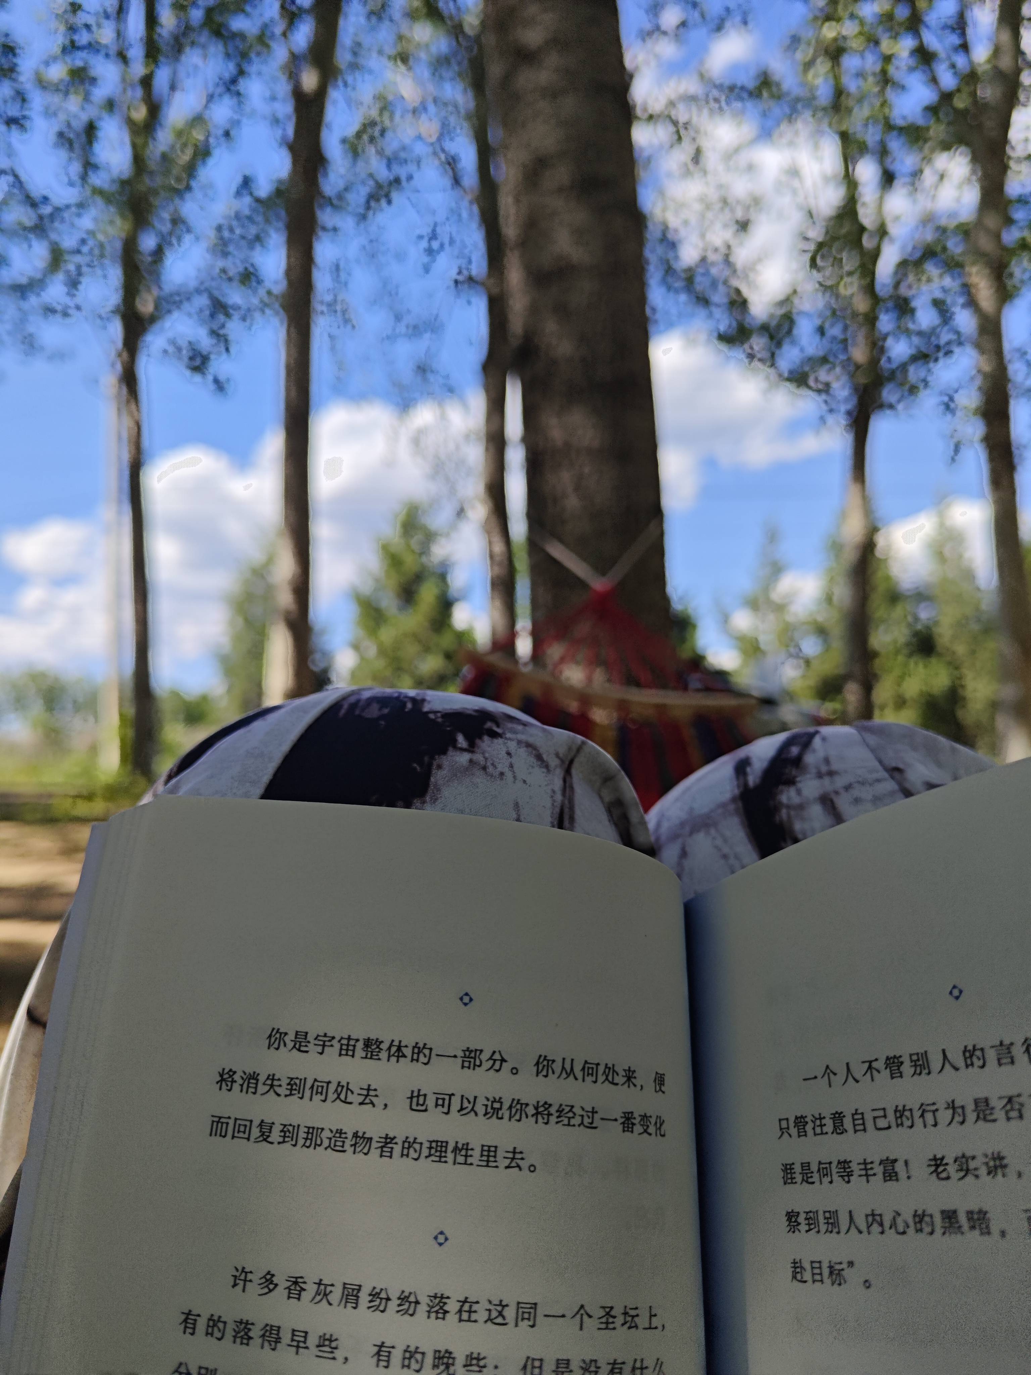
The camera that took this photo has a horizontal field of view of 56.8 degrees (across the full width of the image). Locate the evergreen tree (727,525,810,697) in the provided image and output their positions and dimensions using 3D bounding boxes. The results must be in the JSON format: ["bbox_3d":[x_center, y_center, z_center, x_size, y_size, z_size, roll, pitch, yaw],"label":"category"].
[{"bbox_3d":[5.300,-0.750,20.000,2.100,5.200,2.100,-1,-3,0],"label":"evergreen tree"}]

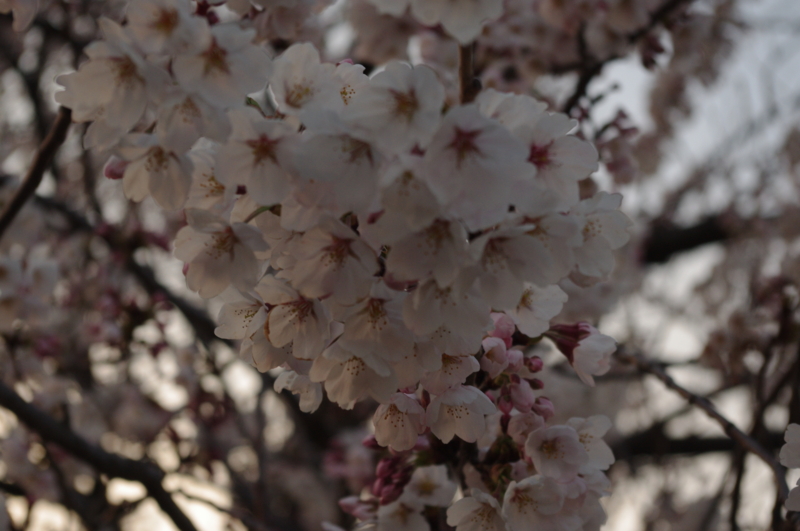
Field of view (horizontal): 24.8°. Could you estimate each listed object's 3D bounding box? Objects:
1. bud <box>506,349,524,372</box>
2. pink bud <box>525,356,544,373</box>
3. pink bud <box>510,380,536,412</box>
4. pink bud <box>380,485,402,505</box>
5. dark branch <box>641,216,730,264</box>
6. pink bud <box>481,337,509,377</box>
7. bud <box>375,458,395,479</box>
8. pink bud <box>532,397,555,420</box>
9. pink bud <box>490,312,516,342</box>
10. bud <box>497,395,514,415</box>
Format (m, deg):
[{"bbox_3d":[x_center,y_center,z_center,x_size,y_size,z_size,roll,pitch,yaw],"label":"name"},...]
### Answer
[{"bbox_3d":[0.043,0.035,0.680,0.007,0.009,0.007,-6,-21,0],"label":"bud"},{"bbox_3d":[0.050,0.037,0.680,0.008,0.006,0.006,12,0,40],"label":"pink bud"},{"bbox_3d":[0.045,0.048,0.675,0.008,0.013,0.008,-26,-15,0],"label":"pink bud"},{"bbox_3d":[-0.003,0.090,0.715,0.011,0.006,0.006,-44,0,-21],"label":"pink bud"},{"bbox_3d":[0.346,-0.030,2.200,0.114,0.036,0.036,-14,0,0],"label":"dark branch"},{"bbox_3d":[0.035,0.034,0.675,0.010,0.014,0.010,-6,-17,0],"label":"pink bud"},{"bbox_3d":[-0.006,0.080,0.715,0.006,0.009,0.006,35,-14,0],"label":"bud"},{"bbox_3d":[0.054,0.053,0.680,0.007,0.010,0.007,-42,-21,0],"label":"pink bud"},{"bbox_3d":[0.039,0.023,0.680,0.009,0.012,0.009,-18,-18,0],"label":"pink bud"},{"bbox_3d":[0.039,0.052,0.675,0.006,0.008,0.006,-3,-14,0],"label":"bud"}]

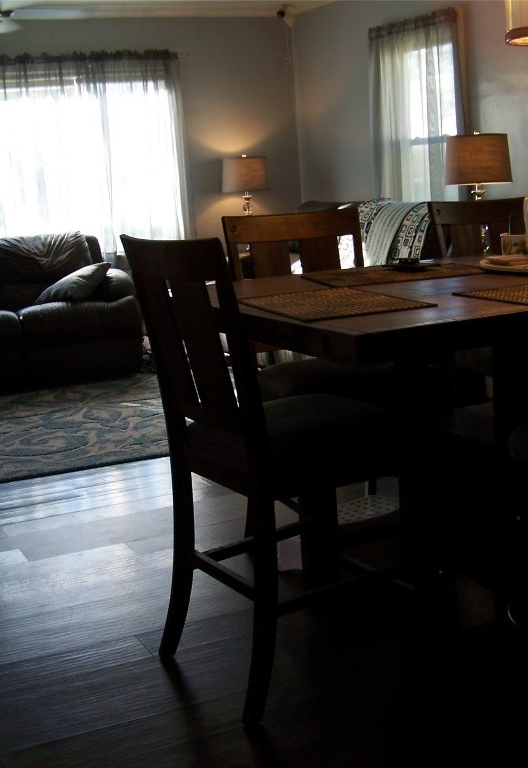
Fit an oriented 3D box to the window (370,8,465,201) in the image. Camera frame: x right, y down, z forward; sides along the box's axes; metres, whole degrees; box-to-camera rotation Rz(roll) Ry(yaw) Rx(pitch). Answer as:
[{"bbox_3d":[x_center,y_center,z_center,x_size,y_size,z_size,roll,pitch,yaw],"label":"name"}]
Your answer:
[{"bbox_3d":[0.933,-1.582,6.413,0.100,1.340,0.990,-9,13,-23],"label":"window"}]

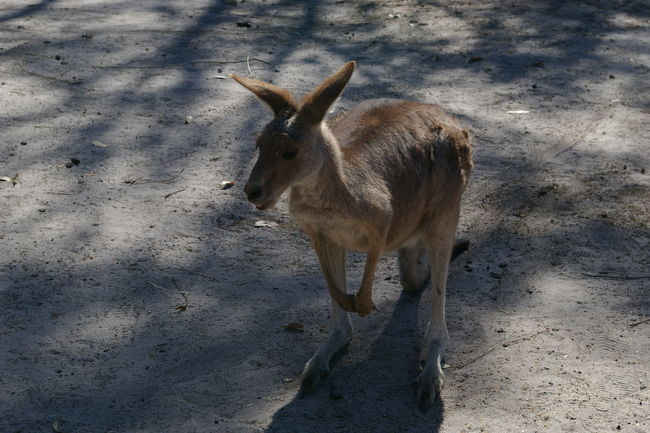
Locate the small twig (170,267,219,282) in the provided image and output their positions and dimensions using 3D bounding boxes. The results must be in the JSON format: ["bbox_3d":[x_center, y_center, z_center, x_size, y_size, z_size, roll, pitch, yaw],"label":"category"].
[{"bbox_3d":[-0.268,0.119,3.049,0.125,0.008,0.011,14,29,28],"label":"small twig"}]

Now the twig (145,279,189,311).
[{"bbox_3d":[-0.302,0.153,2.966,0.060,0.015,0.157,-15,29,-29],"label":"twig"}]

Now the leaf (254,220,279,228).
[{"bbox_3d":[-0.131,0.017,3.261,0.053,0.012,0.028,0,25,0],"label":"leaf"}]

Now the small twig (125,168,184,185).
[{"bbox_3d":[-0.393,-0.089,3.490,0.162,0.012,0.060,-13,28,-26],"label":"small twig"}]

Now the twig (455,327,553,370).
[{"bbox_3d":[0.331,0.246,2.767,0.252,0.015,0.019,-18,30,-33],"label":"twig"}]

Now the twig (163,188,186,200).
[{"bbox_3d":[-0.349,-0.052,3.412,0.016,0.010,0.081,17,30,33],"label":"twig"}]

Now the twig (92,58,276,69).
[{"bbox_3d":[-0.408,-0.434,4.226,0.506,0.015,0.053,-2,25,-5],"label":"twig"}]

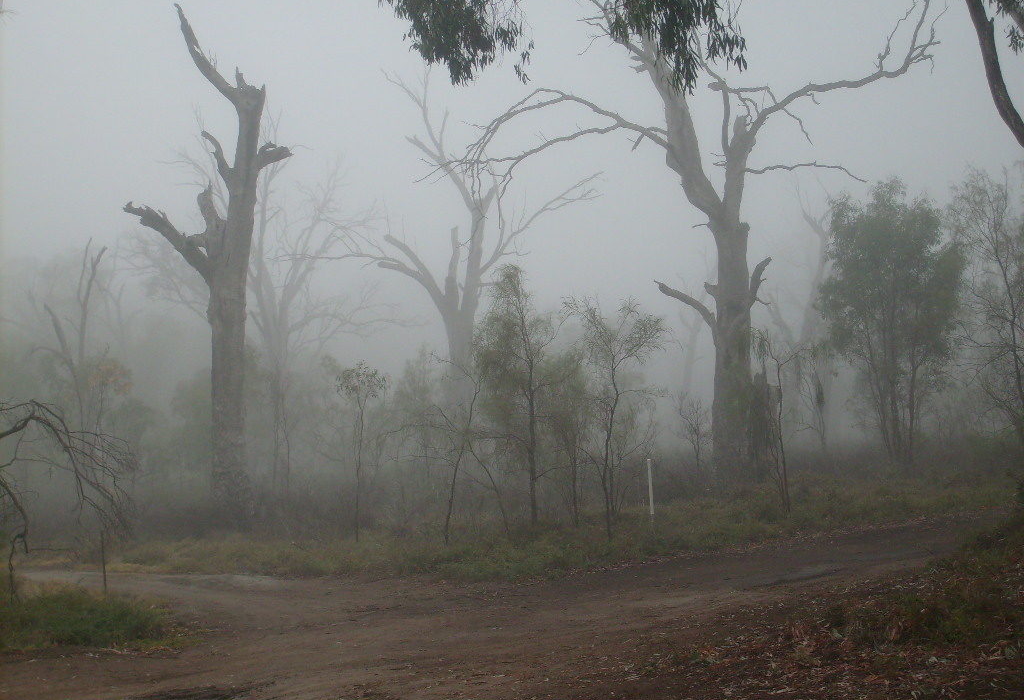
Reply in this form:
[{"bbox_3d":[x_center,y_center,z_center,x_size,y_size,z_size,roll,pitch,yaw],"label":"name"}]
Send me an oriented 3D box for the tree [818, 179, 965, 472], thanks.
[{"bbox_3d":[8.833,-0.547,42.000,3.400,6.890,3.230,0,-2,0],"label":"tree"}]

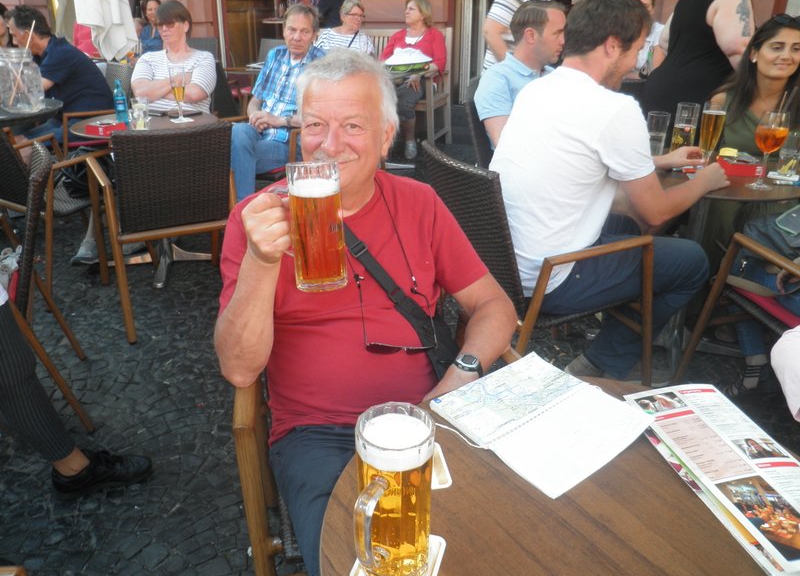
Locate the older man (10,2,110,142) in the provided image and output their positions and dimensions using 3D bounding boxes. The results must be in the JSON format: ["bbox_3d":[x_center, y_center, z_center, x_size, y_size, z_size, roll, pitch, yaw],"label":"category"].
[{"bbox_3d":[-2.011,-1.038,3.834,0.770,1.220,0.520,-9,26,-20],"label":"older man"}]

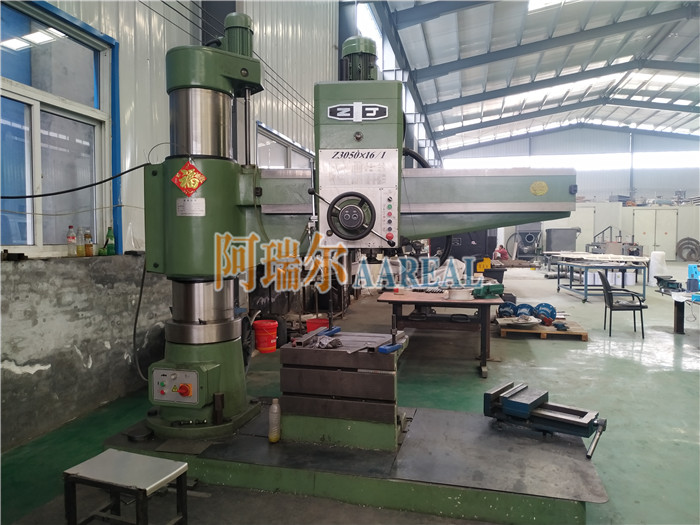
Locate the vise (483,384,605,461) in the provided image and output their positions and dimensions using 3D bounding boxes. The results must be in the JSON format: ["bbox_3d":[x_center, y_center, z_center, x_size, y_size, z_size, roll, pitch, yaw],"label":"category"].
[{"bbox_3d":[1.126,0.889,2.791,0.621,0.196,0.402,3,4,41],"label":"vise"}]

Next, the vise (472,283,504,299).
[{"bbox_3d":[1.345,0.269,4.715,0.290,0.150,0.150,0,2,-8],"label":"vise"}]

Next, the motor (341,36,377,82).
[{"bbox_3d":[0.062,-1.139,2.870,0.210,0.315,0.210,0,3,0],"label":"motor"}]

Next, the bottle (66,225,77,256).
[{"bbox_3d":[-1.997,-0.153,3.483,0.066,0.222,0.066,0,3,0],"label":"bottle"}]

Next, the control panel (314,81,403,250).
[{"bbox_3d":[0.053,-0.514,2.702,0.462,0.885,0.320,0,2,3],"label":"control panel"}]

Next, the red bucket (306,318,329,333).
[{"bbox_3d":[-0.364,0.837,5.662,0.275,0.300,0.275,0,3,0],"label":"red bucket"}]

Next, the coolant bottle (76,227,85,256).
[{"bbox_3d":[-1.976,-0.149,3.565,0.062,0.212,0.062,0,3,0],"label":"coolant bottle"}]

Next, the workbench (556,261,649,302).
[{"bbox_3d":[5.294,0.403,10.351,1.260,0.710,1.500,0,3,0],"label":"workbench"}]

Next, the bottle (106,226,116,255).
[{"bbox_3d":[-1.899,-0.168,3.867,0.064,0.217,0.064,0,3,0],"label":"bottle"}]

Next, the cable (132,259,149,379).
[{"bbox_3d":[-1.338,0.358,3.100,0.110,0.800,0.200,-1,3,-23],"label":"cable"}]

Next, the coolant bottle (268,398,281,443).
[{"bbox_3d":[-0.419,0.875,2.710,0.070,0.230,0.070,0,3,0],"label":"coolant bottle"}]

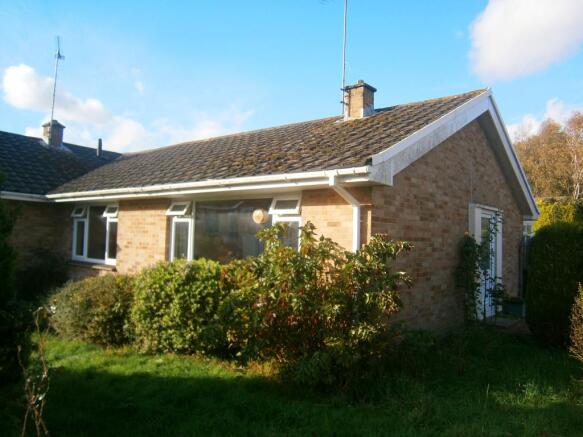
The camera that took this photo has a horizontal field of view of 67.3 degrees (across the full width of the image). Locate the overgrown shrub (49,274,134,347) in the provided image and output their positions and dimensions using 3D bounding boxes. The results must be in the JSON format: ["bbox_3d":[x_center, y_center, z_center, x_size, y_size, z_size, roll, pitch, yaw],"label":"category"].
[{"bbox_3d":[-2.862,1.252,6.387,1.200,0.880,0.900,0,-3,39],"label":"overgrown shrub"}]

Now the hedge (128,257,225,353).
[{"bbox_3d":[-1.455,1.115,5.822,1.100,1.130,0.950,0,-3,39],"label":"hedge"}]

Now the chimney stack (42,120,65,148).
[{"bbox_3d":[-7.359,-2.539,13.566,0.500,0.800,0.500,0,-3,39],"label":"chimney stack"}]

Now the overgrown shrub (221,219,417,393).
[{"bbox_3d":[0.281,0.866,4.741,1.750,1.620,1.250,0,-3,39],"label":"overgrown shrub"}]

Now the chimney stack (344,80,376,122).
[{"bbox_3d":[1.458,-2.449,9.325,0.520,0.790,0.520,0,-3,39],"label":"chimney stack"}]

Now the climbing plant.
[{"bbox_3d":[3.491,0.880,8.003,0.450,2.010,1.400,0,-3,39],"label":"climbing plant"}]

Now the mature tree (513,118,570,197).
[{"bbox_3d":[18.271,-1.791,31.893,4.400,10.664,4.400,0,-3,39],"label":"mature tree"}]

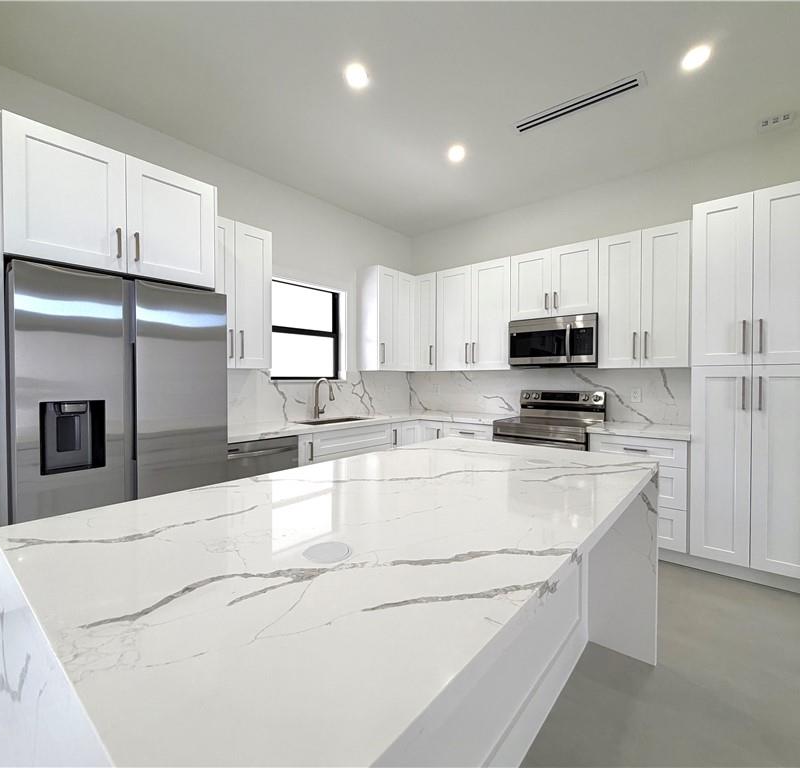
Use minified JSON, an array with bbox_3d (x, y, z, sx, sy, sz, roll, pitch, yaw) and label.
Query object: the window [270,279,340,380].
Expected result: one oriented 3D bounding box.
[{"bbox_3d":[-0.928,-0.487,3.989,0.096,0.894,0.880,1,1,40],"label":"window"}]

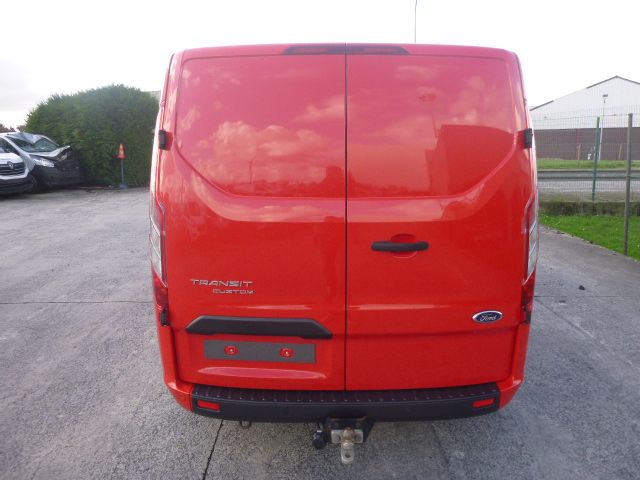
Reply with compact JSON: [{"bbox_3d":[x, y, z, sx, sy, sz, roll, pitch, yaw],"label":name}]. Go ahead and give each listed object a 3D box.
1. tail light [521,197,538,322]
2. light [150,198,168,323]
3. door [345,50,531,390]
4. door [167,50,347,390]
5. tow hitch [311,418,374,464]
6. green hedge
[{"bbox_3d":[1.010,0.102,2.263,0.115,0.620,0.200,0,11,0],"label":"tail light"},{"bbox_3d":[-0.780,0.102,2.263,0.115,0.620,0.200,0,11,0],"label":"light"},{"bbox_3d":[0.540,-0.058,2.099,0.850,1.500,0.190,0,11,0],"label":"door"},{"bbox_3d":[-0.295,-0.058,2.099,0.830,1.500,0.190,0,11,0],"label":"door"},{"bbox_3d":[0.098,0.855,2.014,0.255,0.165,0.250,0,11,0],"label":"tow hitch"},{"bbox_3d":[-8.800,-3.966,18.176,4.800,3.850,2.600,0,11,0],"label":"green hedge"}]

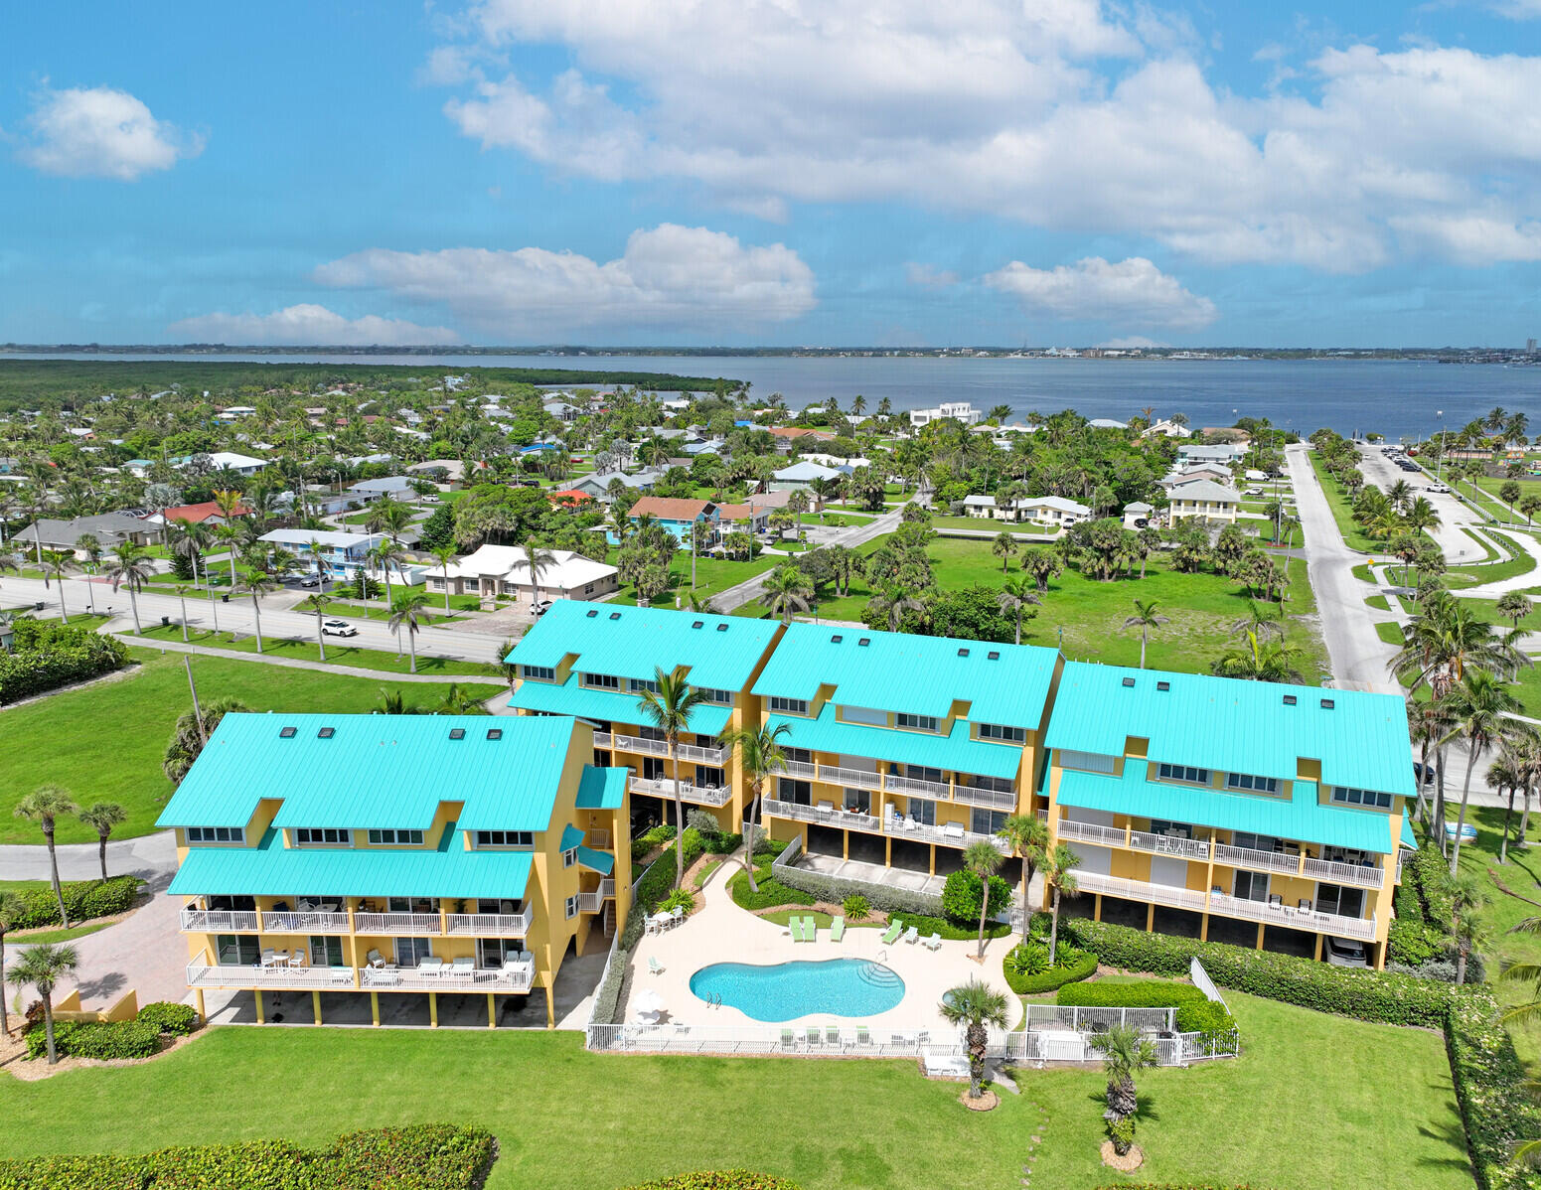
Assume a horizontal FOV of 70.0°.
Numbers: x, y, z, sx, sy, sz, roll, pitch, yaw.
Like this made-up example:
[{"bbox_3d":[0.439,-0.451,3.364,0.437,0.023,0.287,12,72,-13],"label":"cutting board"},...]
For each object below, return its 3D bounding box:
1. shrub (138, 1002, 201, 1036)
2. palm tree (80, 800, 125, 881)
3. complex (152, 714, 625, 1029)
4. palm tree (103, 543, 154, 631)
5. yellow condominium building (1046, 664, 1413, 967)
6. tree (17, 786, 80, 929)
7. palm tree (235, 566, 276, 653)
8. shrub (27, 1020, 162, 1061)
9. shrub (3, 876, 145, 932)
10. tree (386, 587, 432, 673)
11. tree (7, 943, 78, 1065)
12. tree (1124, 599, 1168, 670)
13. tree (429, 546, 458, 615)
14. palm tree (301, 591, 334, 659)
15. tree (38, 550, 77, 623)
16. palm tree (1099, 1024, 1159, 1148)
[{"bbox_3d":[-30.101,21.280,55.419,3.000,1.050,1.800,0,13,0],"label":"shrub"},{"bbox_3d":[-41.237,15.843,68.500,2.800,6.300,2.800,0,13,0],"label":"palm tree"},{"bbox_3d":[-18.848,13.619,60.052,20.890,14.470,16.120,0,13,1],"label":"complex"},{"bbox_3d":[-72.007,-0.698,124.230,5.072,10.706,5.072,-7,15,-30],"label":"palm tree"},{"bbox_3d":[26.147,11.551,64.615,18.076,13.497,15.203,5,14,21],"label":"yellow condominium building"},{"bbox_3d":[-41.585,15.396,63.918,3.712,8.781,3.712,0,13,0],"label":"tree"},{"bbox_3d":[-58.317,1.751,125.181,4.491,9.984,4.491,0,13,0],"label":"palm tree"},{"bbox_3d":[-32.909,21.657,53.635,6.100,1.100,1.800,0,13,0],"label":"shrub"},{"bbox_3d":[-42.115,18.627,66.815,6.900,1.200,3.000,-4,13,-18],"label":"shrub"},{"bbox_3d":[-37.759,3.797,115.704,4.500,9.000,4.500,0,13,0],"label":"tree"},{"bbox_3d":[-32.696,18.619,49.889,2.707,5.852,2.707,-9,16,-35],"label":"tree"},{"bbox_3d":[37.415,5.096,110.925,4.351,9.745,4.351,0,13,0],"label":"tree"},{"bbox_3d":[-41.246,-1.782,139.665,3.600,9.300,3.600,0,13,0],"label":"tree"},{"bbox_3d":[-49.258,3.509,120.259,3.500,7.500,3.500,0,13,0],"label":"palm tree"},{"bbox_3d":[-83.459,-0.904,129.533,3.919,8.765,3.919,-8,15,-33],"label":"tree"},{"bbox_3d":[14.889,20.876,46.256,2.533,5.879,2.533,0,13,0],"label":"palm tree"}]

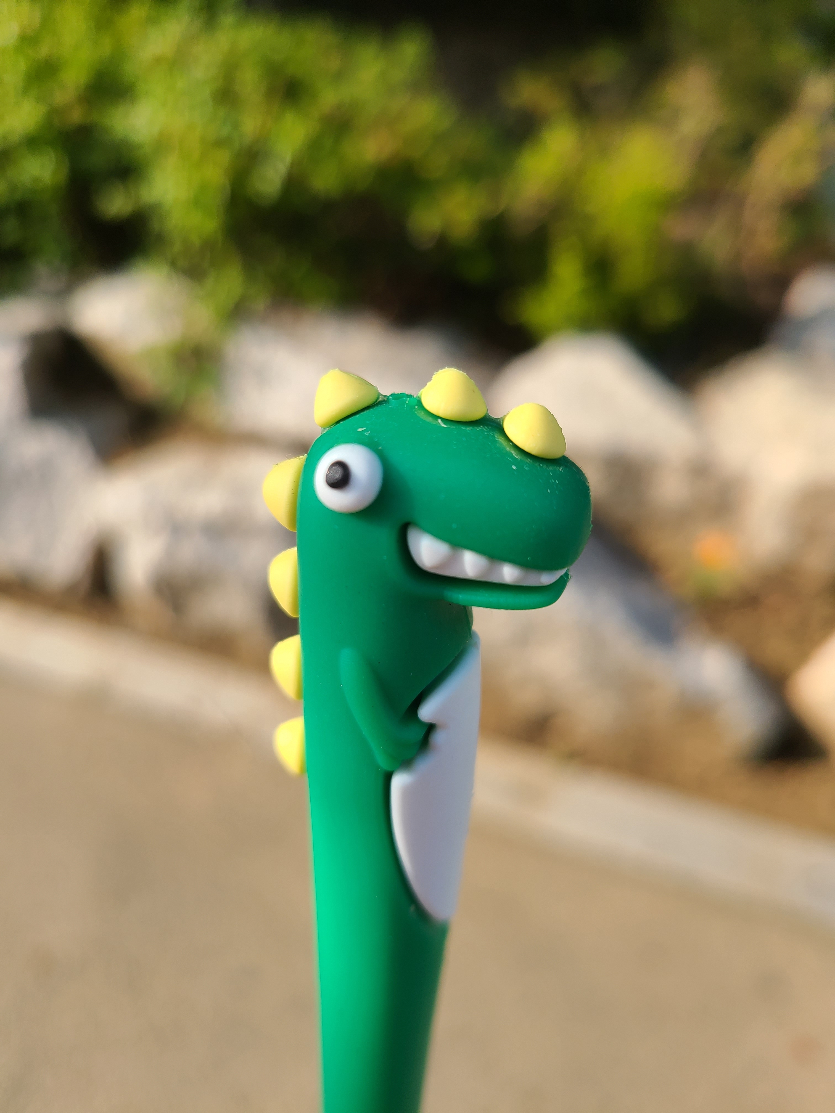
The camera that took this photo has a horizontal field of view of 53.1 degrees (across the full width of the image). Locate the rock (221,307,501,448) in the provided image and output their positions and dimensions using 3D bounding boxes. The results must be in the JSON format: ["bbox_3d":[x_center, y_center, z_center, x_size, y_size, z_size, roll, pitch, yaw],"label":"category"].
[{"bbox_3d":[-0.169,-0.534,2.500,0.825,0.382,0.450,6,26,14],"label":"rock"}]

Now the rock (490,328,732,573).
[{"bbox_3d":[0.468,-0.299,2.150,0.555,0.513,0.420,6,26,14],"label":"rock"}]

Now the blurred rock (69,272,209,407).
[{"bbox_3d":[-0.873,-0.708,2.650,0.379,0.366,0.360,6,26,14],"label":"blurred rock"}]

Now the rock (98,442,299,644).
[{"bbox_3d":[-0.533,-0.037,2.100,0.466,0.478,0.380,6,26,14],"label":"rock"}]

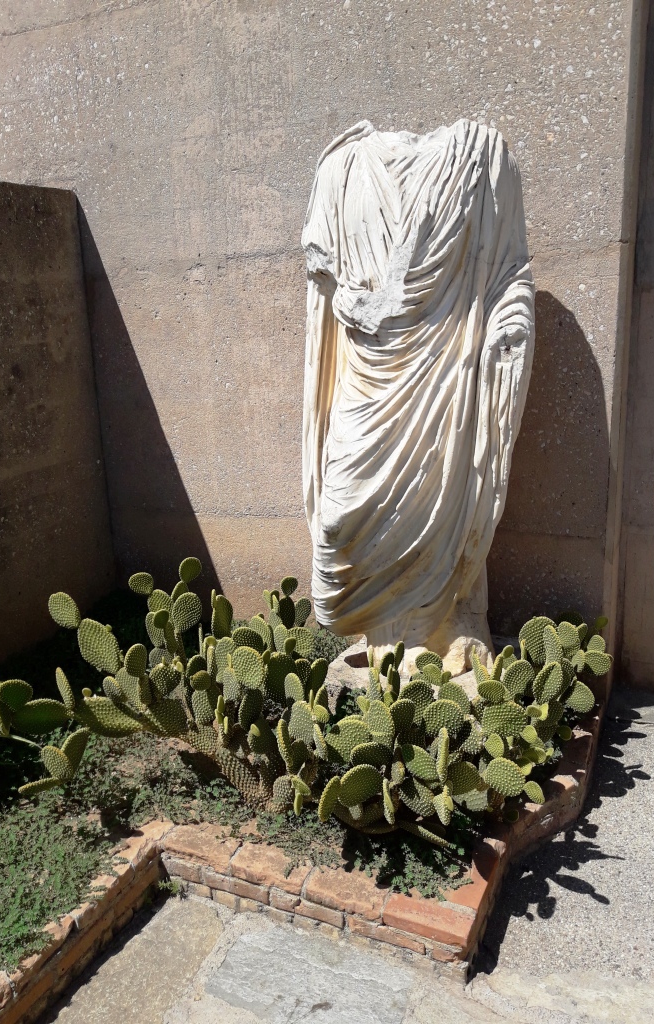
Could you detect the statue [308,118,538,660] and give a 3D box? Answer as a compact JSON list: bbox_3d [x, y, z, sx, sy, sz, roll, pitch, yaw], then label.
[{"bbox_3d":[0.285,-0.328,2.578,0.690,1.640,0.450,3,15,17],"label":"statue"}]

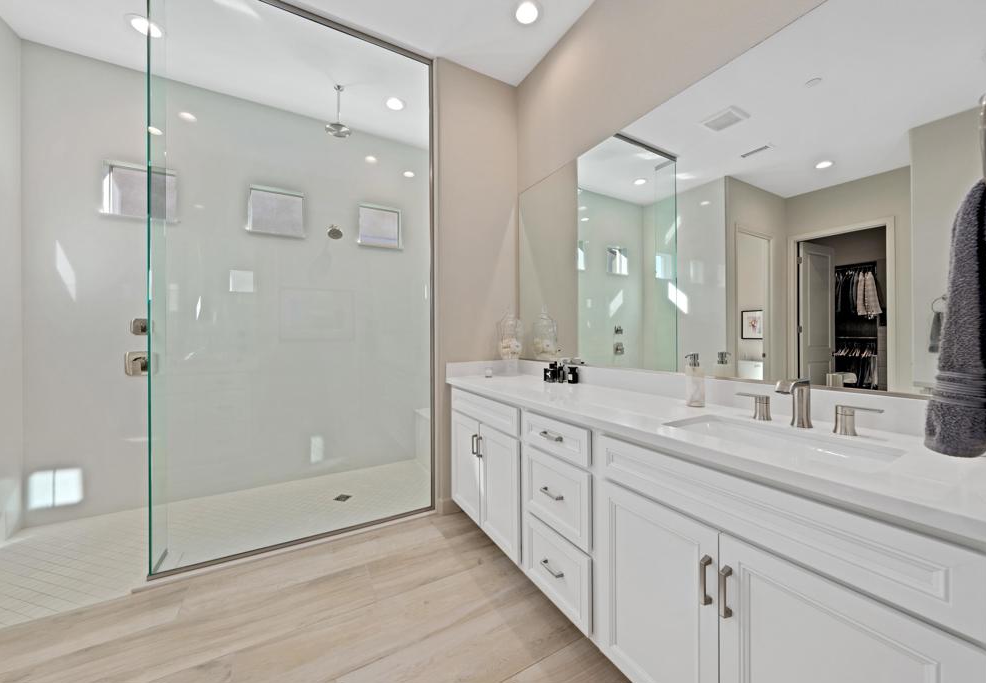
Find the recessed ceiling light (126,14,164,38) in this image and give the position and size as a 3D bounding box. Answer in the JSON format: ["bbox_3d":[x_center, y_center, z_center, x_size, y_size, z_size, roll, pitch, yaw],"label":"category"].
[{"bbox_3d":[-2.083,-1.888,2.046,0.165,0.025,0.165,0,1,-29],"label":"recessed ceiling light"}]

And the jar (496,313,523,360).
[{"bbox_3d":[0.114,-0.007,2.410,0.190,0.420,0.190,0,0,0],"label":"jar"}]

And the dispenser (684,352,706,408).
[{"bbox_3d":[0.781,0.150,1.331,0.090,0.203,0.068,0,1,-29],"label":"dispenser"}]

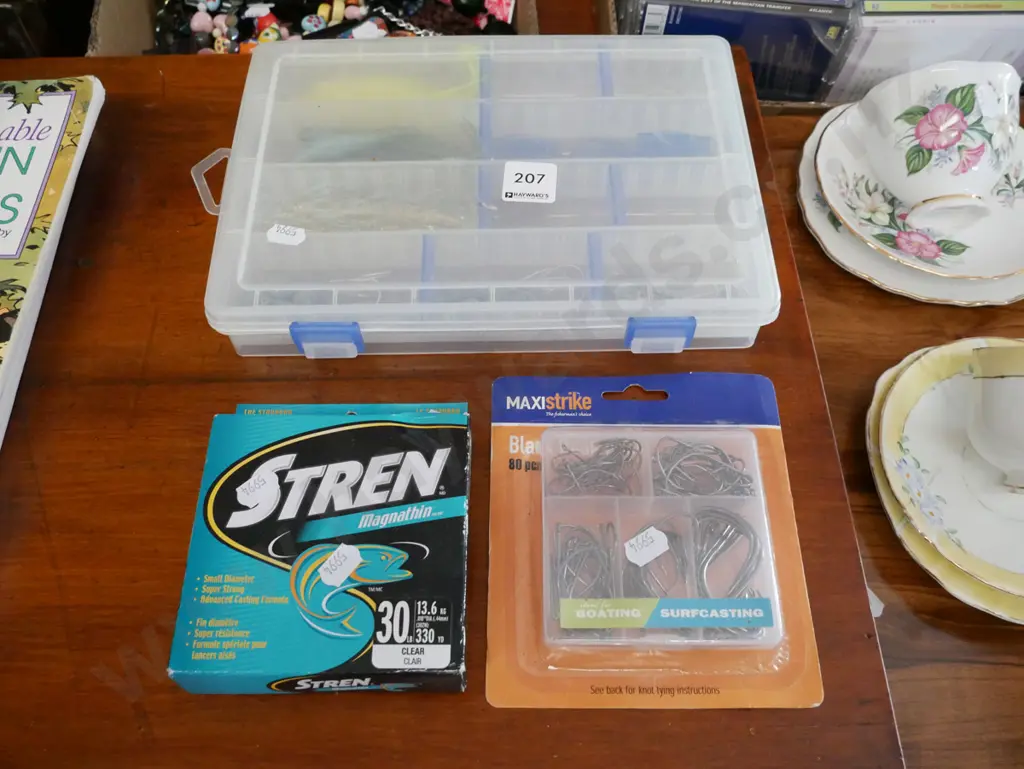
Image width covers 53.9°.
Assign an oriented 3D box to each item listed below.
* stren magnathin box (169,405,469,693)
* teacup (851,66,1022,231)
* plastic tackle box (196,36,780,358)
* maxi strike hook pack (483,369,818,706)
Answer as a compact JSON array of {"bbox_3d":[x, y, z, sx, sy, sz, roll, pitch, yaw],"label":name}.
[{"bbox_3d":[-0.076,0.060,0.438,0.113,0.030,0.138,0,57,0],"label":"stren magnathin box"},{"bbox_3d":[0.226,-0.118,0.533,0.084,0.095,0.064,1,75,1],"label":"teacup"},{"bbox_3d":[-0.022,-0.100,0.534,0.294,0.044,0.201,-1,57,0],"label":"plastic tackle box"},{"bbox_3d":[0.059,0.059,0.443,0.137,0.021,0.161,0,57,0],"label":"maxi strike hook pack"}]

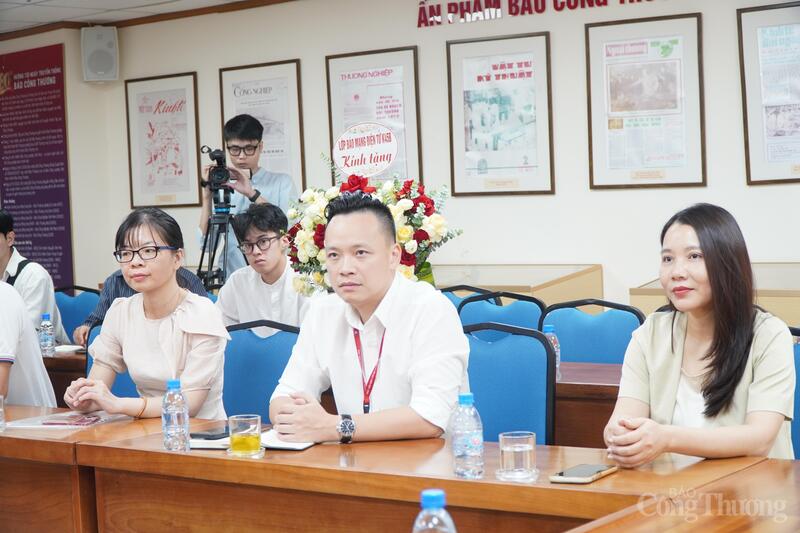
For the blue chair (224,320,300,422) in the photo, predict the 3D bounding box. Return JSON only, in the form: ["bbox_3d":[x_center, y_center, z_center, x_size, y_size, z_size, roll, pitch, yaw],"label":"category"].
[{"bbox_3d":[-0.539,0.667,4.061,0.430,0.947,0.570,-1,3,27],"label":"blue chair"}]

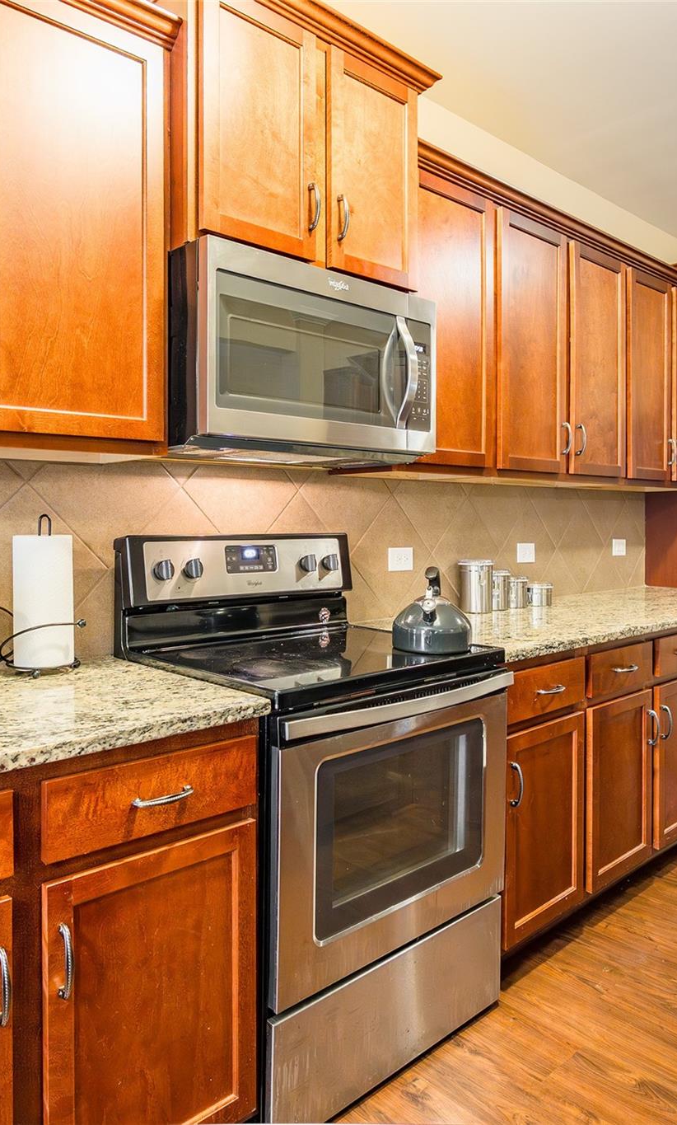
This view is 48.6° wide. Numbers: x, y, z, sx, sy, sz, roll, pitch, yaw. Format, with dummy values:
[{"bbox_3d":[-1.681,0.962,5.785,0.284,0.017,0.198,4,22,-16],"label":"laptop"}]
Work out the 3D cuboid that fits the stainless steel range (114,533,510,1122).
[{"bbox_3d":[-0.050,0.550,1.920,0.760,1.212,0.665,-2,3,-43],"label":"stainless steel range"}]

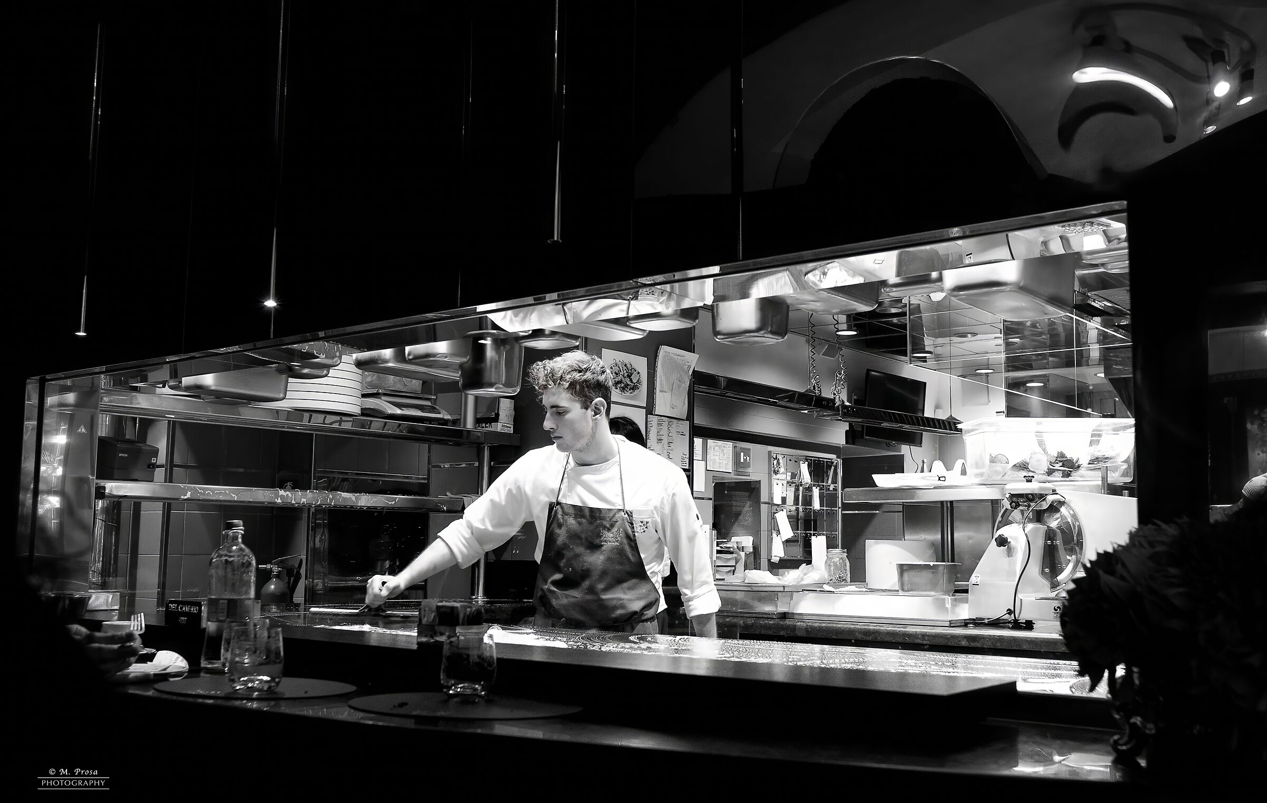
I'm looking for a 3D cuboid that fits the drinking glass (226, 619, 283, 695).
[{"bbox_3d":[-0.609,0.416,1.935,0.087,0.097,0.087,1,-8,0],"label":"drinking glass"}]

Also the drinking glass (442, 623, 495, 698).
[{"bbox_3d":[-0.260,0.414,1.896,0.087,0.097,0.087,1,-8,0],"label":"drinking glass"}]

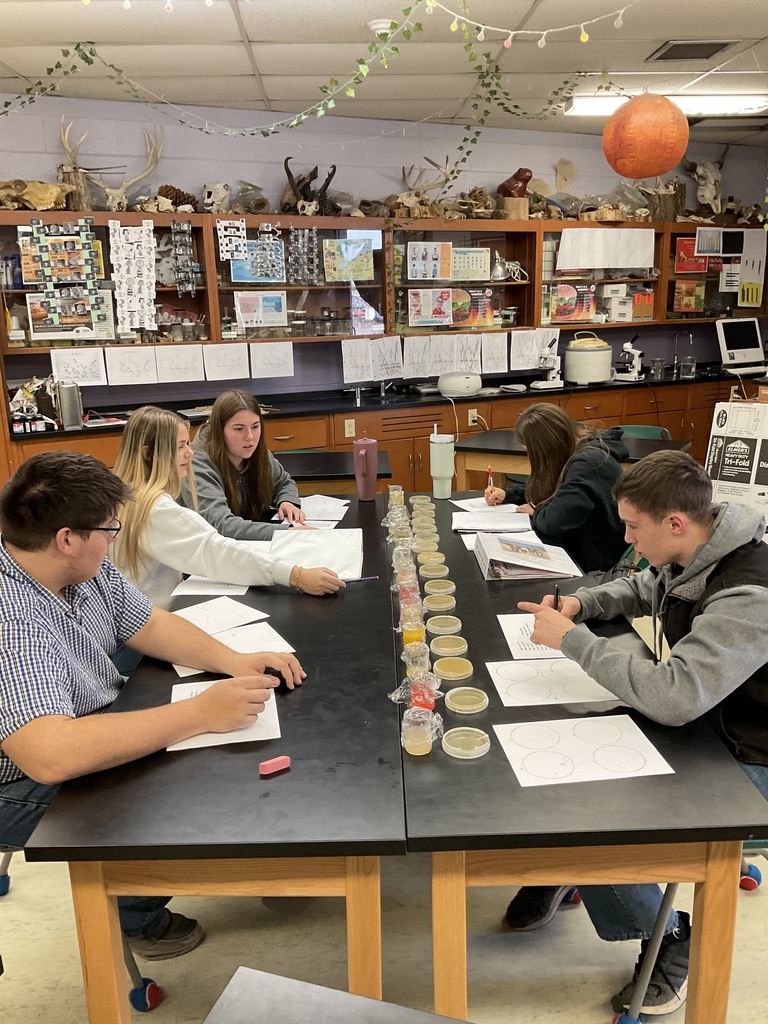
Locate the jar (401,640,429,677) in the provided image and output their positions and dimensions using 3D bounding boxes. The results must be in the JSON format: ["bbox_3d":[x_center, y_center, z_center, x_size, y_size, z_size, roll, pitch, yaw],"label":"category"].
[{"bbox_3d":[0.074,0.335,1.931,0.055,0.068,0.055,-1,14,0],"label":"jar"}]

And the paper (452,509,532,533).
[{"bbox_3d":[0.395,0.041,3.156,0.280,0.018,0.235,1,14,7],"label":"paper"}]

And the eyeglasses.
[{"bbox_3d":[-0.612,0.022,1.671,0.138,0.043,0.142,11,9,40],"label":"eyeglasses"}]

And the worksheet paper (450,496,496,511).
[{"bbox_3d":[0.438,-0.040,3.518,0.279,0.004,0.216,-5,15,-15],"label":"worksheet paper"}]

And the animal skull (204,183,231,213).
[{"bbox_3d":[-1.016,-1.914,5.220,0.135,0.170,0.175,4,15,19],"label":"animal skull"}]

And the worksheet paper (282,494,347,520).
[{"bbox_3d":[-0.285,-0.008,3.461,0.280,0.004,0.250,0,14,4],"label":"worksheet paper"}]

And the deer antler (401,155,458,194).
[{"bbox_3d":[0.311,-2.258,5.740,0.340,0.220,0.250,6,16,26],"label":"deer antler"}]

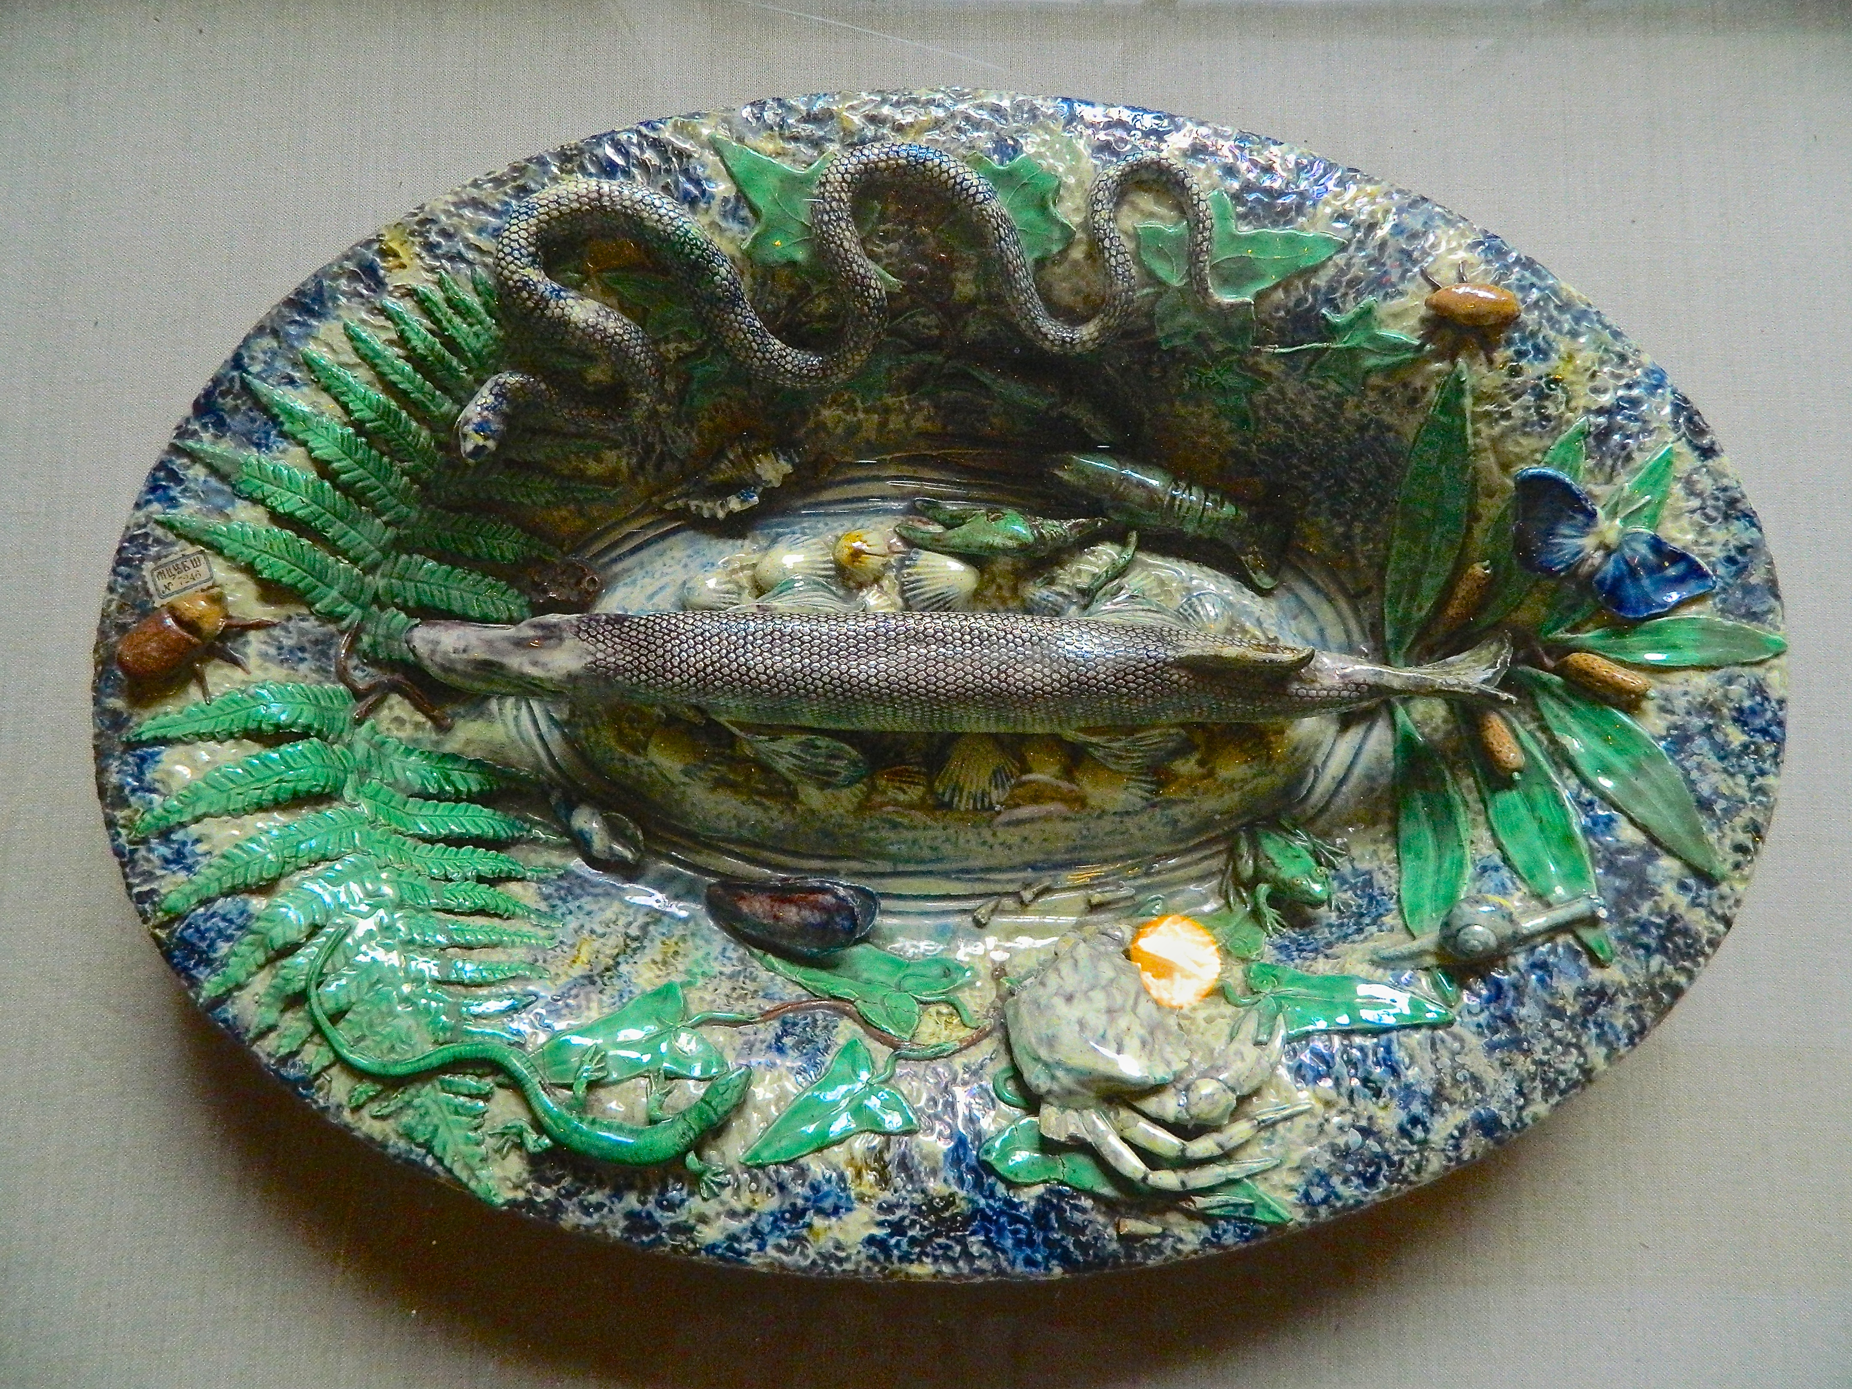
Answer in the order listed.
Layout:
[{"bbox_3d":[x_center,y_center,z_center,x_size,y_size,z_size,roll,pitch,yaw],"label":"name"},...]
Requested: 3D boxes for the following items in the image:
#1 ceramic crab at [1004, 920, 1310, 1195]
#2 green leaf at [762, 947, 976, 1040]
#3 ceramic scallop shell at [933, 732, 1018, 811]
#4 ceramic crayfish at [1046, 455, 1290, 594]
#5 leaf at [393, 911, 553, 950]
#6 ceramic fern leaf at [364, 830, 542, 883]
[{"bbox_3d":[0.066,0.107,0.397,0.073,0.028,0.081,-28,70,-4],"label":"ceramic crab"},{"bbox_3d":[-0.018,0.093,0.420,0.067,0.008,0.030,15,58,1],"label":"green leaf"},{"bbox_3d":[0.020,0.030,0.512,0.033,0.014,0.031,0,83,0],"label":"ceramic scallop shell"},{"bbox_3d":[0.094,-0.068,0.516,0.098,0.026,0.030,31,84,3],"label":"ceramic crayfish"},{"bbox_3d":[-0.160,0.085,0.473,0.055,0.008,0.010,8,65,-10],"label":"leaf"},{"bbox_3d":[-0.164,0.056,0.461,0.056,0.008,0.014,11,69,-9],"label":"ceramic fern leaf"}]

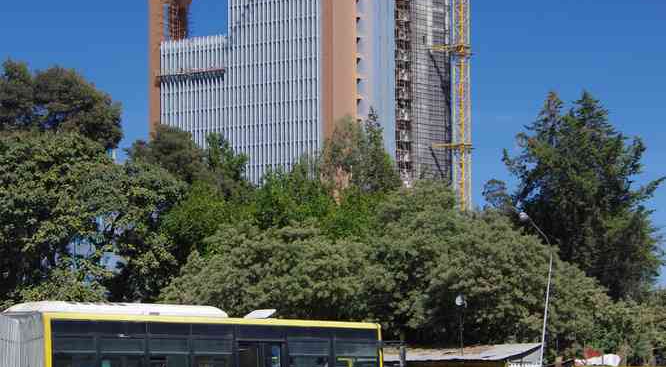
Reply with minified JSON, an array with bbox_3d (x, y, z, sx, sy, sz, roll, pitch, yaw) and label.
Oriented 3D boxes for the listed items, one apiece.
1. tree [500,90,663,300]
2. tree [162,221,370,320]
[{"bbox_3d":[13.732,3.868,115.000,9.000,18.015,8.500,0,-5,0],"label":"tree"},{"bbox_3d":[-2.780,5.874,87.000,8.800,8.654,8.000,0,-5,0],"label":"tree"}]

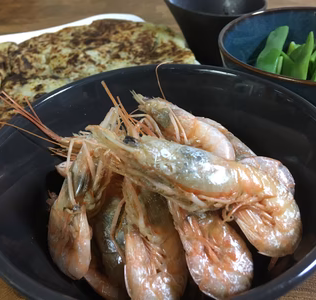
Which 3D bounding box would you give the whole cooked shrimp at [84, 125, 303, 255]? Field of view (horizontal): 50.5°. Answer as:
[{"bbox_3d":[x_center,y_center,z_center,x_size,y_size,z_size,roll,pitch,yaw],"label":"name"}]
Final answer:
[{"bbox_3d":[0.015,0.015,0.161,0.107,0.039,0.026,23,3,11],"label":"whole cooked shrimp"}]

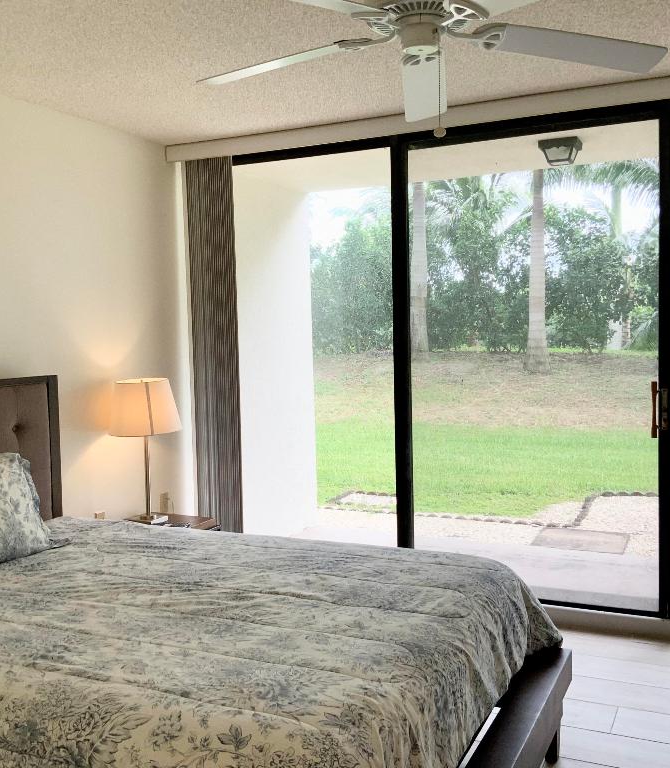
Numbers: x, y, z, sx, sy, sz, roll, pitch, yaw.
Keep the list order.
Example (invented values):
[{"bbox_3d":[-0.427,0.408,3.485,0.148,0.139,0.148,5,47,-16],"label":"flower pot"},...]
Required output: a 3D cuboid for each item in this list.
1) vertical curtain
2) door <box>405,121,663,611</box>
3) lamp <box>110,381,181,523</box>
[{"bbox_3d":[-0.644,-0.083,4.648,0.250,2.280,0.120,0,4,25],"label":"vertical curtain"},{"bbox_3d":[0.905,-0.070,4.042,1.260,2.200,0.080,0,4,25],"label":"door"},{"bbox_3d":[-0.906,0.319,4.134,0.245,0.680,0.245,0,4,25],"label":"lamp"}]

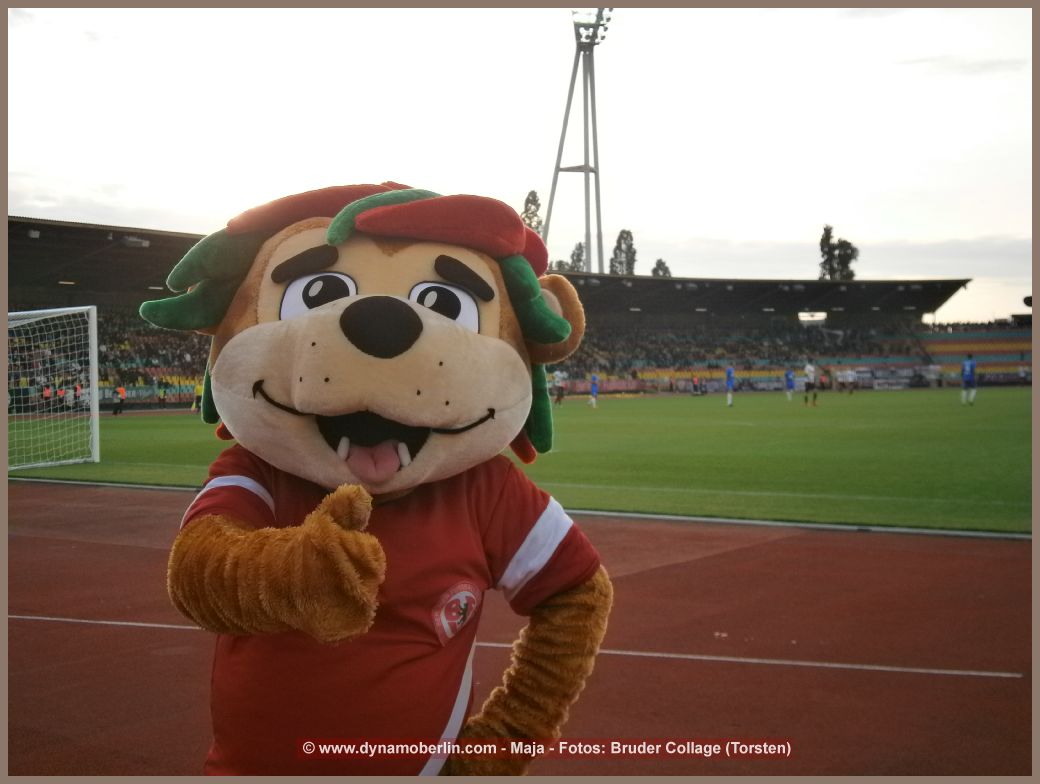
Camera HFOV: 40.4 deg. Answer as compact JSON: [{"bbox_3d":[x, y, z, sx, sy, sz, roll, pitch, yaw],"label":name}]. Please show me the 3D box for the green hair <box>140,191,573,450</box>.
[{"bbox_3d":[-0.246,-0.108,2.150,0.650,0.410,0.450,5,2,-7],"label":"green hair"}]

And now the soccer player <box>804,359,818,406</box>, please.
[{"bbox_3d":[10.920,-0.350,53.000,0.520,1.800,0.420,0,1,6],"label":"soccer player"}]

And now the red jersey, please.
[{"bbox_3d":[-0.194,0.375,2.130,0.620,0.590,0.400,-1,1,-3],"label":"red jersey"}]

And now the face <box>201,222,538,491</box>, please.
[{"bbox_3d":[-0.213,-0.050,2.030,0.460,0.390,0.300,5,2,-7],"label":"face"}]

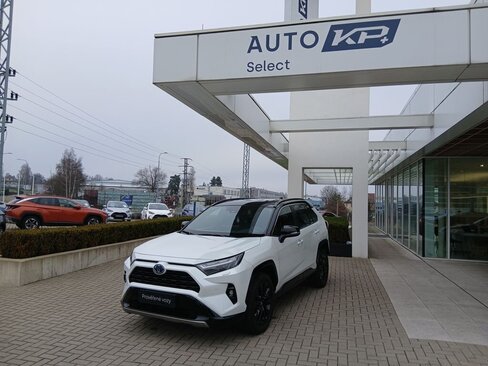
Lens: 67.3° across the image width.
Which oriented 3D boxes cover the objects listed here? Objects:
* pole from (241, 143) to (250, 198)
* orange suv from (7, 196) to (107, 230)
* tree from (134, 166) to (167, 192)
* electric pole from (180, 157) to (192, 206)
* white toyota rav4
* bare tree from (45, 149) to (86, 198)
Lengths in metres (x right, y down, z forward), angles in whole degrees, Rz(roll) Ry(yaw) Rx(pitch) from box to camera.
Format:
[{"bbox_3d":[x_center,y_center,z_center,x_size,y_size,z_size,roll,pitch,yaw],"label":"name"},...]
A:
[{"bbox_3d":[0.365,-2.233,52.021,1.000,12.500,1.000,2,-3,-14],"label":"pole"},{"bbox_3d":[-8.980,1.450,17.800,4.500,1.650,1.865,3,-3,-39],"label":"orange suv"},{"bbox_3d":[-14.299,0.655,55.974,5.000,6.450,4.900,1,-3,0],"label":"tree"},{"bbox_3d":[-11.706,-0.079,74.999,2.400,9.750,0.900,2,-3,-6],"label":"electric pole"},{"bbox_3d":[0.103,1.090,6.220,1.870,1.680,4.600,0,-3,28],"label":"white toyota rav4"},{"bbox_3d":[-26.725,-0.826,54.973,6.000,8.780,5.600,1,-3,0],"label":"bare tree"}]

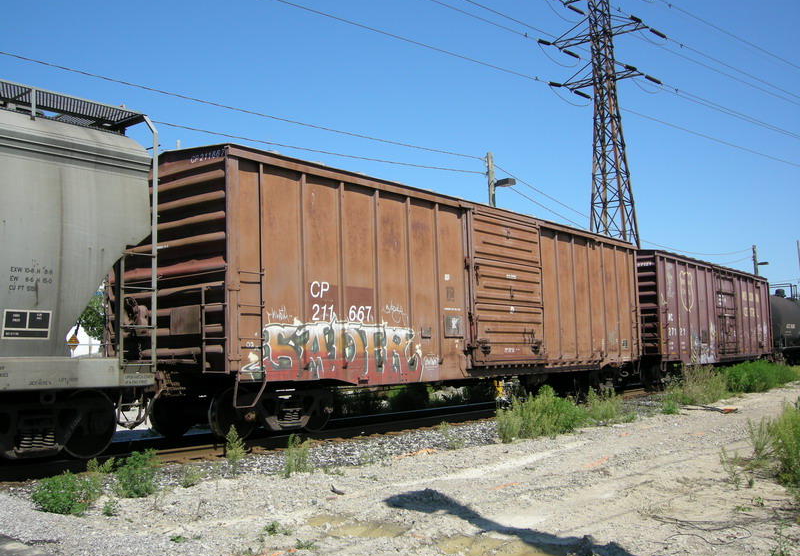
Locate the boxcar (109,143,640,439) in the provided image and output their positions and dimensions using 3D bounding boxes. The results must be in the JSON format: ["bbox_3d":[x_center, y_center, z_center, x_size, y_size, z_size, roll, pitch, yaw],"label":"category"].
[{"bbox_3d":[1.255,0.788,19.465,2.952,4.550,16.676,-6,-7,36],"label":"boxcar"}]

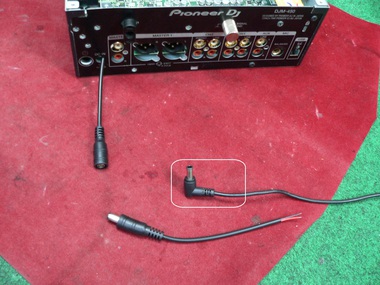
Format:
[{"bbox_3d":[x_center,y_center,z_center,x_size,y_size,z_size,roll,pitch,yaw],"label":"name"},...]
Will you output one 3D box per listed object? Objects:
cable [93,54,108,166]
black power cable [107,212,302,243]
[{"bbox_3d":[-0.084,-0.029,0.371,0.013,0.026,0.109,-3,58,-10],"label":"cable"},{"bbox_3d":[0.017,0.071,0.331,0.169,0.011,0.025,1,58,-8],"label":"black power cable"}]

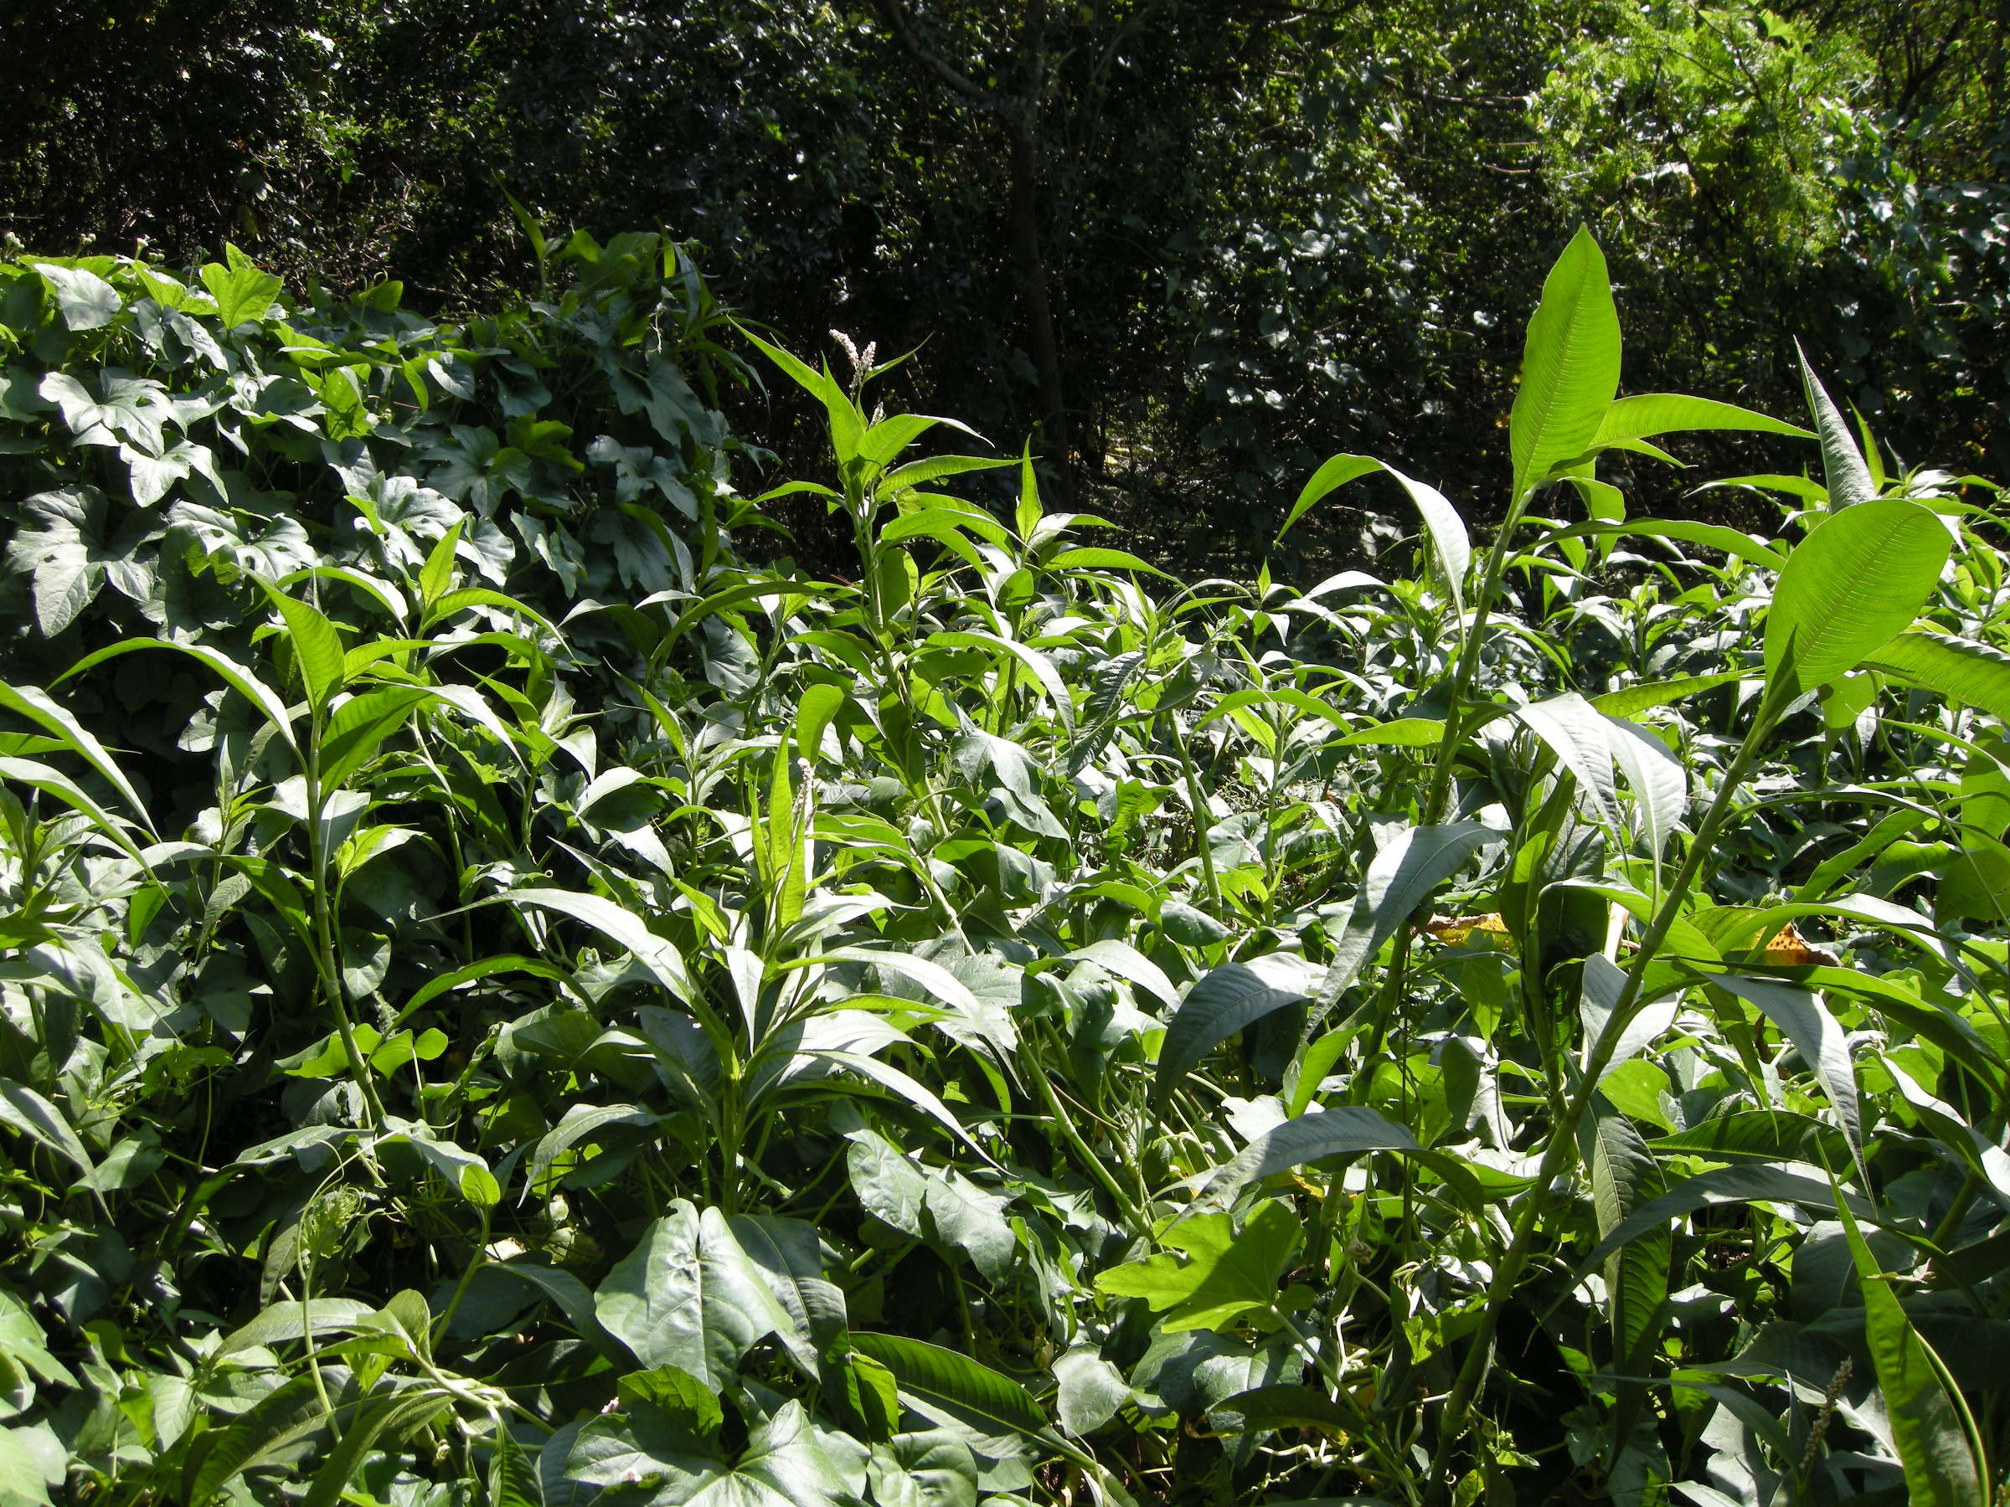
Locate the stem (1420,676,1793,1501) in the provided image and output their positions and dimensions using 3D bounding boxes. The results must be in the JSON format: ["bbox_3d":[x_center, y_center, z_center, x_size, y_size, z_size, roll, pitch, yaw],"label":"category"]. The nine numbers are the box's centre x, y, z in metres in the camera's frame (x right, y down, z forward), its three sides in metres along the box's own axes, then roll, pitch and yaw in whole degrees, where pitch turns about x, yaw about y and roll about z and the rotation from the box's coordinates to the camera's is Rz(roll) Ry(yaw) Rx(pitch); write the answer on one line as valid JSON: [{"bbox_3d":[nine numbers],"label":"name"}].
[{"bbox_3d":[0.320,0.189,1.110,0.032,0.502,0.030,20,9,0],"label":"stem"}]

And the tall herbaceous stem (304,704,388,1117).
[{"bbox_3d":[-0.596,0.152,1.815,0.028,0.392,0.028,-5,11,0],"label":"tall herbaceous stem"}]

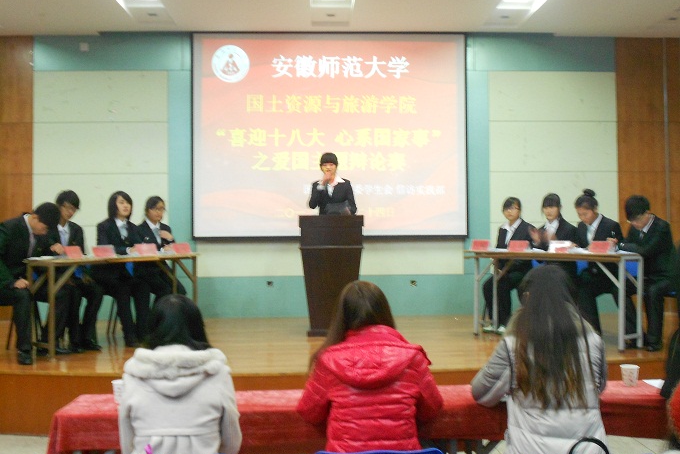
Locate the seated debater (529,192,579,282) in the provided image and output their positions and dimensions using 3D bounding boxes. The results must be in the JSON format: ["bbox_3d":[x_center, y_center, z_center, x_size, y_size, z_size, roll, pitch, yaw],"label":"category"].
[{"bbox_3d":[1.841,0.322,7.526,0.460,1.270,0.740,0,1,40],"label":"seated debater"}]

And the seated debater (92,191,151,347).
[{"bbox_3d":[-1.890,0.339,7.446,0.460,1.290,0.740,-1,1,-36],"label":"seated debater"}]

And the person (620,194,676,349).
[{"bbox_3d":[2.568,0.353,7.030,0.700,1.230,0.480,-1,0,-38],"label":"person"}]

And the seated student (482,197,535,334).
[{"bbox_3d":[1.529,0.335,7.827,0.450,1.240,0.700,0,1,38],"label":"seated student"}]

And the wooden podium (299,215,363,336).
[{"bbox_3d":[-0.078,0.416,7.780,0.575,1.100,0.480,0,1,-2],"label":"wooden podium"}]

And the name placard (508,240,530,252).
[{"bbox_3d":[1.574,0.175,7.450,0.085,0.100,0.200,-1,1,-42],"label":"name placard"}]

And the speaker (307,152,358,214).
[{"bbox_3d":[-0.080,0.136,8.100,0.470,1.700,0.360,-1,0,-2],"label":"speaker"}]

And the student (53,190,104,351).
[{"bbox_3d":[-2.215,0.341,7.130,0.480,1.300,0.740,-1,1,-32],"label":"student"}]

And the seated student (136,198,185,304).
[{"bbox_3d":[-1.603,0.348,7.708,0.450,1.260,0.740,-1,1,-37],"label":"seated student"}]

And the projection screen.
[{"bbox_3d":[-0.109,-1.005,9.250,3.000,2.250,0.050,-1,0,-2],"label":"projection screen"}]

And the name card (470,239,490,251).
[{"bbox_3d":[1.263,0.165,7.580,0.190,0.100,0.080,0,1,41],"label":"name card"}]

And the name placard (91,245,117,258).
[{"bbox_3d":[-1.970,0.211,7.050,0.085,0.100,0.200,0,0,41],"label":"name placard"}]

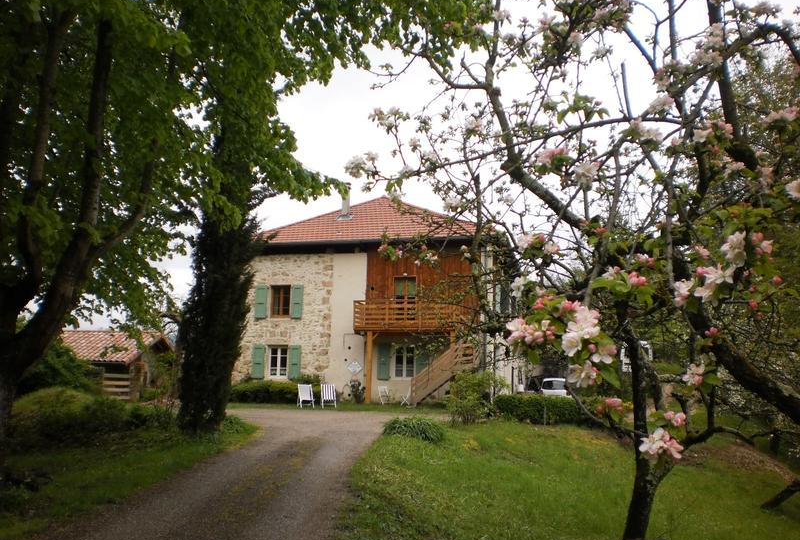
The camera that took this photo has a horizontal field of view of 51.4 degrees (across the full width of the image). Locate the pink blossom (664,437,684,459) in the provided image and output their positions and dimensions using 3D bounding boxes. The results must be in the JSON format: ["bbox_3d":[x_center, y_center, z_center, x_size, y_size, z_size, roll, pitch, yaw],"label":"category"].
[{"bbox_3d":[0.660,0.426,2.000,0.047,0.050,0.044,-1,-6,18],"label":"pink blossom"}]

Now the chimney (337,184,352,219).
[{"bbox_3d":[-2.332,-2.833,35.000,0.580,1.500,0.580,-1,-6,19],"label":"chimney"}]

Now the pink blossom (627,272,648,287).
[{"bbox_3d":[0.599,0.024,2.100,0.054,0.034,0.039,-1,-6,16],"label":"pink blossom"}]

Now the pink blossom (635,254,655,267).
[{"bbox_3d":[0.705,-0.027,2.400,0.056,0.033,0.040,-1,-6,16],"label":"pink blossom"}]

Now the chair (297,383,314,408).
[{"bbox_3d":[-3.524,4.669,31.000,0.550,0.900,0.850,2,-6,-14],"label":"chair"}]

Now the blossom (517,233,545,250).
[{"bbox_3d":[0.392,-0.085,2.500,0.082,0.051,0.060,0,-6,9],"label":"blossom"}]

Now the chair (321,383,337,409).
[{"bbox_3d":[-2.667,4.670,31.000,0.550,0.900,0.850,2,-6,-8],"label":"chair"}]

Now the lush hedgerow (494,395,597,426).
[{"bbox_3d":[4.454,4.287,25.500,3.100,0.900,0.900,-1,-6,18],"label":"lush hedgerow"}]

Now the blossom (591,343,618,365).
[{"bbox_3d":[0.491,0.201,2.000,0.065,0.050,0.052,-1,-6,14],"label":"blossom"}]

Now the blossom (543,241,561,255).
[{"bbox_3d":[0.455,-0.067,2.500,0.052,0.040,0.042,0,-6,10],"label":"blossom"}]

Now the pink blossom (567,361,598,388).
[{"bbox_3d":[0.439,0.251,2.000,0.075,0.064,0.062,-1,-6,12],"label":"pink blossom"}]

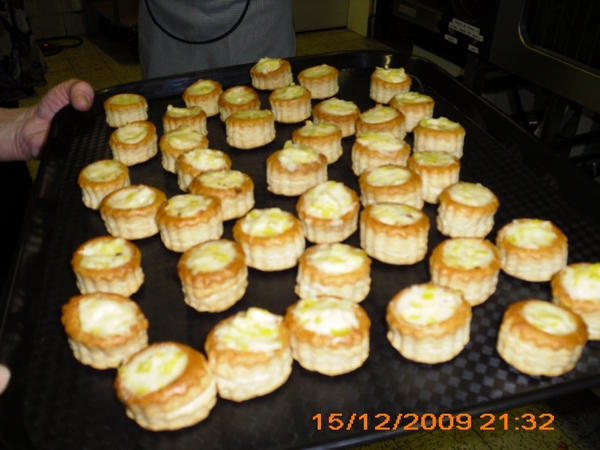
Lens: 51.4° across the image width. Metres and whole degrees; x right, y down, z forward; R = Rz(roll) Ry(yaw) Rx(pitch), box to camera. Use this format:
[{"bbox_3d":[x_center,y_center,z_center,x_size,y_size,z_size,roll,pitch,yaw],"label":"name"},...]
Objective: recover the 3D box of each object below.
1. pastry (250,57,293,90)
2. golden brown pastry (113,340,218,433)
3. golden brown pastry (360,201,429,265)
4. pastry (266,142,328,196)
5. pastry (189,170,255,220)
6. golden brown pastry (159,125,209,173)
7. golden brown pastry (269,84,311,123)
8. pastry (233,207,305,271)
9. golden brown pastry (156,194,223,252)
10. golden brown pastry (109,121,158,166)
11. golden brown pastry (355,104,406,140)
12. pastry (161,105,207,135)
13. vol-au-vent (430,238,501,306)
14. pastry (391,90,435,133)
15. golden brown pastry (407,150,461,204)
[{"bbox_3d":[-0.034,-0.190,0.780,0.050,0.027,0.050,-4,31,-2],"label":"pastry"},{"bbox_3d":[-0.071,0.083,0.333,0.051,0.022,0.051,-11,32,-15],"label":"golden brown pastry"},{"bbox_3d":[0.067,0.006,0.438,0.046,0.024,0.046,-5,31,0],"label":"golden brown pastry"},{"bbox_3d":[-0.002,-0.049,0.543,0.052,0.028,0.052,-3,31,0],"label":"pastry"},{"bbox_3d":[-0.057,-0.023,0.466,0.047,0.021,0.047,-3,31,0],"label":"pastry"},{"bbox_3d":[-0.102,-0.066,0.552,0.042,0.023,0.042,-3,32,2],"label":"golden brown pastry"},{"bbox_3d":[-0.009,-0.119,0.617,0.042,0.024,0.042,-3,31,0],"label":"golden brown pastry"},{"bbox_3d":[-0.021,0.009,0.424,0.047,0.023,0.047,-3,32,2],"label":"pastry"},{"bbox_3d":[-0.075,-0.002,0.431,0.044,0.023,0.044,-3,31,0],"label":"golden brown pastry"},{"bbox_3d":[-0.145,-0.071,0.549,0.040,0.024,0.040,-3,31,0],"label":"golden brown pastry"},{"bbox_3d":[0.073,-0.090,0.563,0.044,0.022,0.044,-3,31,0],"label":"golden brown pastry"},{"bbox_3d":[-0.107,-0.094,0.585,0.041,0.022,0.041,-3,31,0],"label":"pastry"},{"bbox_3d":[0.104,0.029,0.394,0.043,0.023,0.043,-5,31,0],"label":"vol-au-vent"},{"bbox_3d":[0.111,-0.112,0.616,0.044,0.025,0.044,-5,31,0],"label":"pastry"},{"bbox_3d":[0.103,-0.037,0.482,0.041,0.024,0.041,-3,32,2],"label":"golden brown pastry"}]

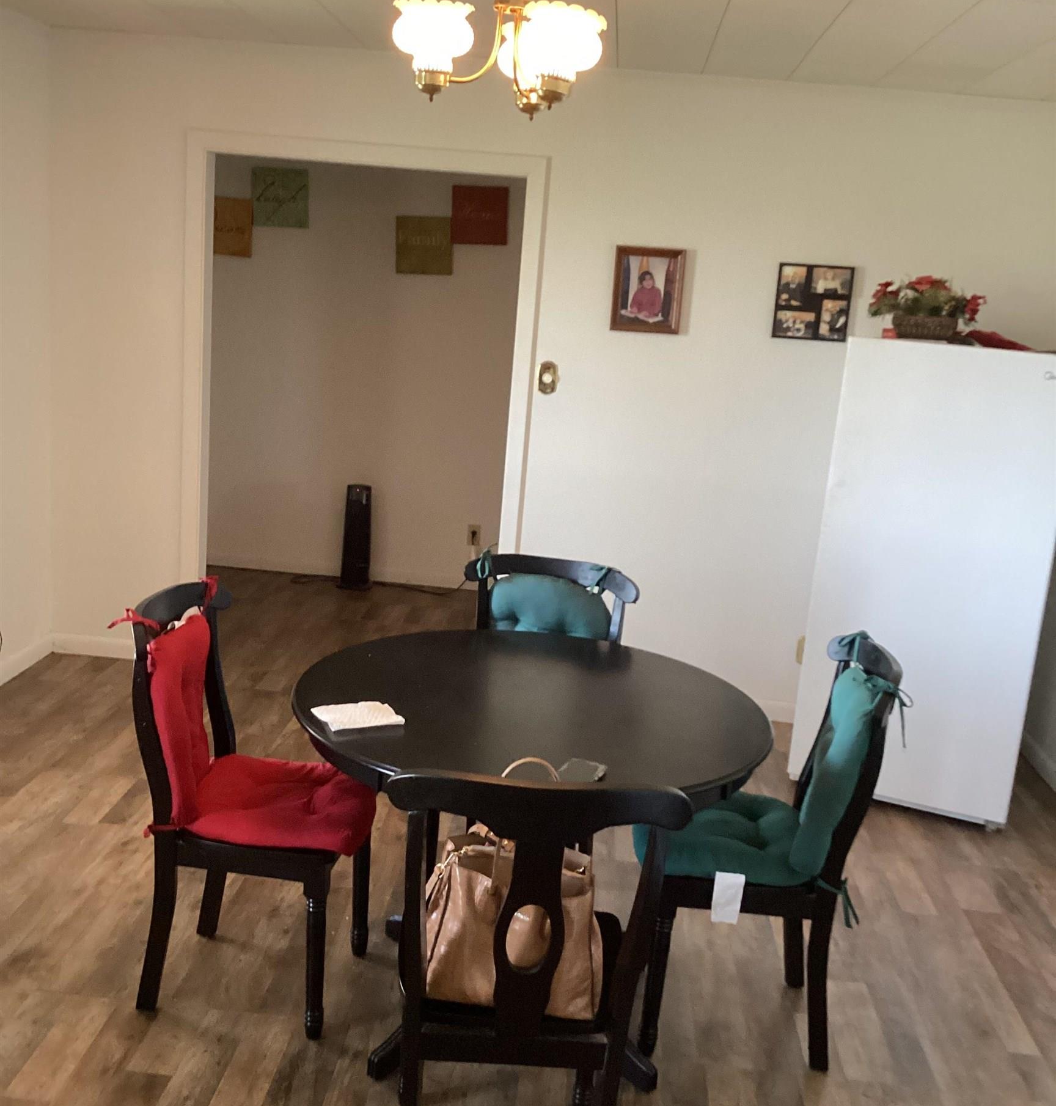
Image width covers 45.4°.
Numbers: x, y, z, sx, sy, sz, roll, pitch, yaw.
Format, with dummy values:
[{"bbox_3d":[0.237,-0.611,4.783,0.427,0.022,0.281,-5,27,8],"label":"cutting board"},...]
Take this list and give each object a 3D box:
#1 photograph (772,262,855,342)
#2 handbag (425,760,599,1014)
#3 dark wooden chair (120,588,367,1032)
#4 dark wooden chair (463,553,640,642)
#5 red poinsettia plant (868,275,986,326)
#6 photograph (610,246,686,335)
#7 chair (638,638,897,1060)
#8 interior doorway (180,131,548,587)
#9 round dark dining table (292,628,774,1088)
[{"bbox_3d":[1.069,-0.936,4.719,0.276,0.276,0.020,5,13,3],"label":"photograph"},{"bbox_3d":[-0.020,0.566,2.258,0.340,0.420,0.180,6,13,8],"label":"handbag"},{"bbox_3d":[-0.614,0.566,2.913,0.505,0.945,0.470,6,13,7],"label":"dark wooden chair"},{"bbox_3d":[-0.010,0.518,3.344,0.470,0.945,0.505,7,13,11],"label":"dark wooden chair"},{"bbox_3d":[1.386,-0.860,4.387,0.410,0.215,0.280,6,13,9],"label":"red poinsettia plant"},{"bbox_3d":[0.454,-0.987,4.753,0.254,0.308,0.025,5,13,3],"label":"photograph"},{"bbox_3d":[0.507,0.653,2.919,0.505,0.945,0.470,5,12,2],"label":"chair"},{"bbox_3d":[-0.684,-0.509,5.006,1.370,2.120,0.140,5,13,3],"label":"interior doorway"},{"bbox_3d":[-0.031,0.701,2.939,1.080,0.760,1.080,4,12,-1],"label":"round dark dining table"}]

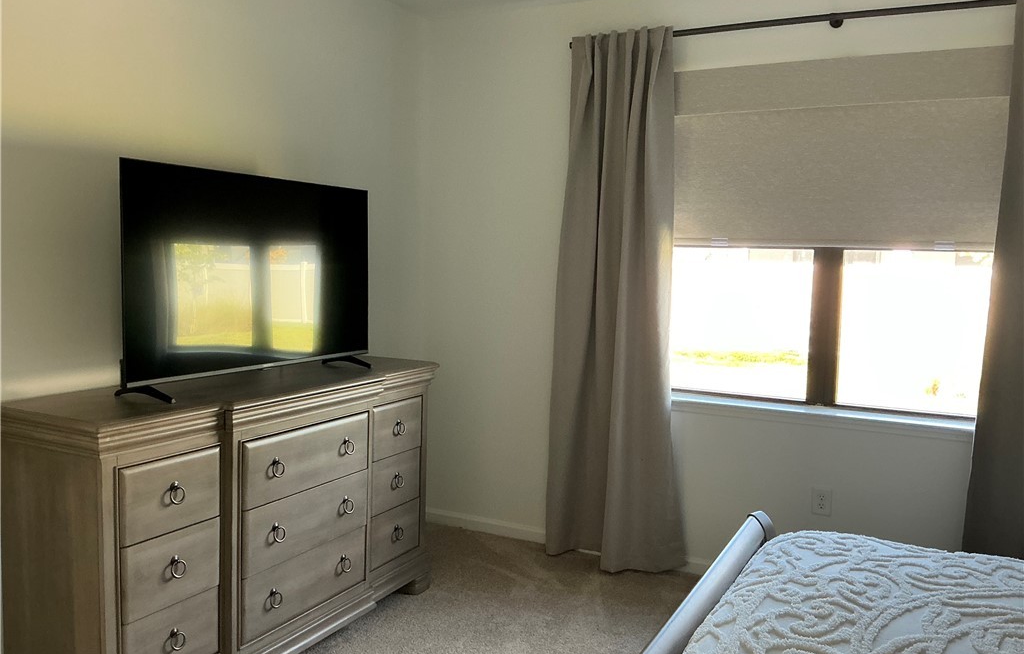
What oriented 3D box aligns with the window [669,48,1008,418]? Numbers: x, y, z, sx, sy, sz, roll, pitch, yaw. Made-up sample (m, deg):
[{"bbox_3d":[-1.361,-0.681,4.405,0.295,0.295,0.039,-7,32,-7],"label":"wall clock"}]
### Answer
[{"bbox_3d":[1.414,-0.398,3.709,1.620,1.540,0.110,4,5,28],"label":"window"}]

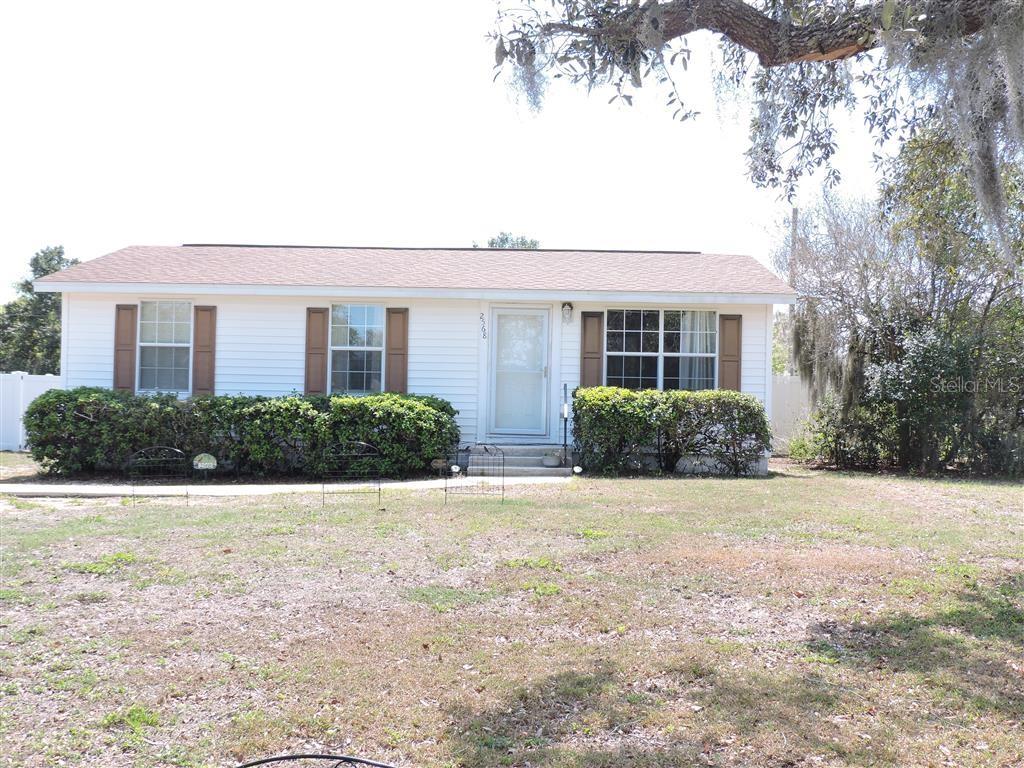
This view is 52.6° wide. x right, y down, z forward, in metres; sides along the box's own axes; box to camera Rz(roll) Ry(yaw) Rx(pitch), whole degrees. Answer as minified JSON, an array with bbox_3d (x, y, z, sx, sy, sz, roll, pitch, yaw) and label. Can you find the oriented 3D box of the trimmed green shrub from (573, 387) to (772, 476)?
[{"bbox_3d":[2.411,0.718,15.650,2.900,1.270,0.950,1,-1,3],"label":"trimmed green shrub"}]

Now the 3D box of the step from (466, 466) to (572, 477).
[{"bbox_3d":[0.125,1.313,15.359,1.540,0.140,0.320,1,-1,3],"label":"step"}]

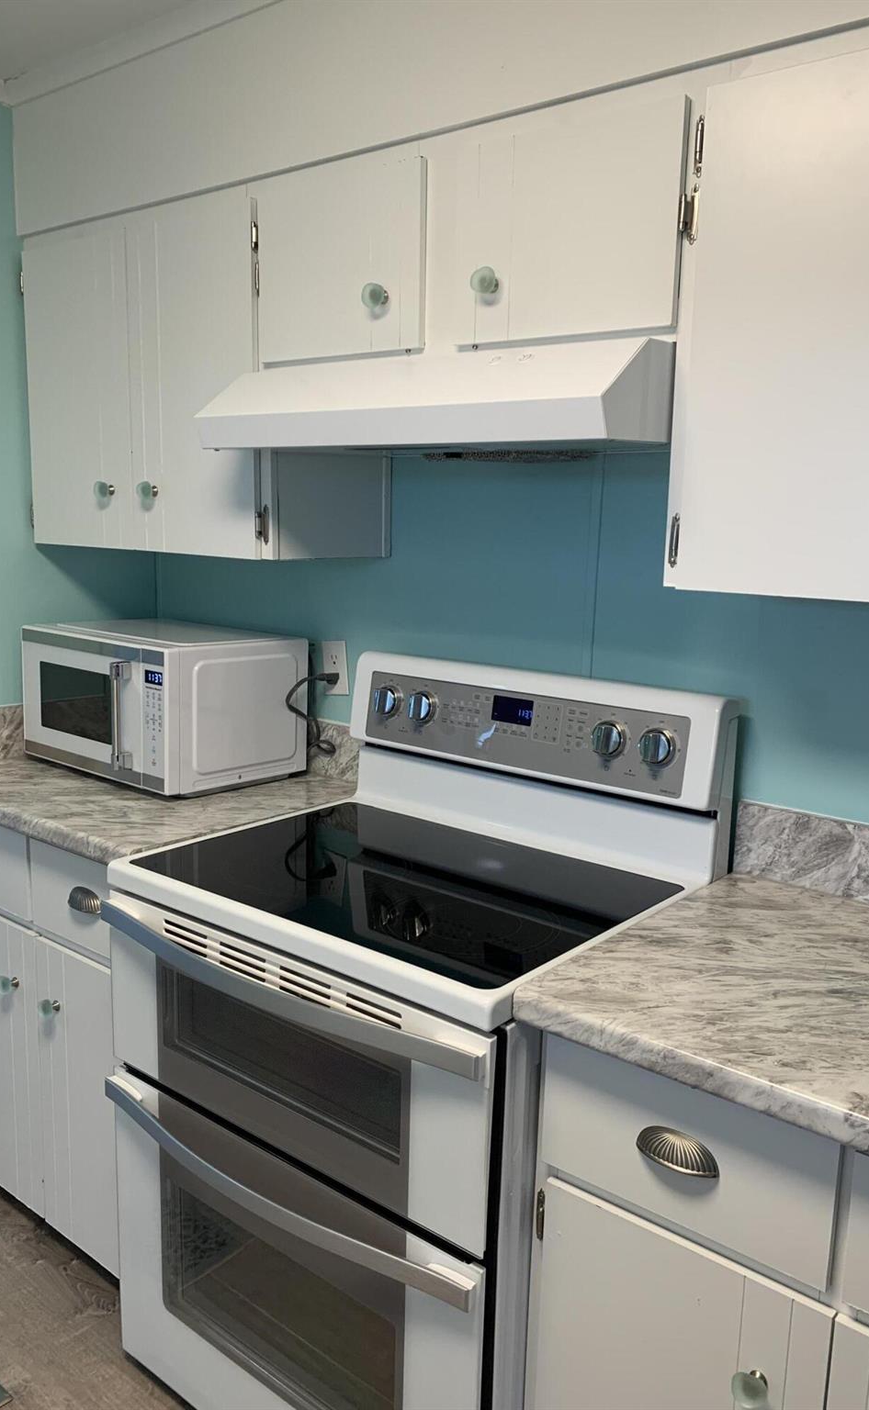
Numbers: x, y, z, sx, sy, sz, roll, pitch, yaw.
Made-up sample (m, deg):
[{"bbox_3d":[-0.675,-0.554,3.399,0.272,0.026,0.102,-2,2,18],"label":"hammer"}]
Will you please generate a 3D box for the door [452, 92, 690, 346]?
[{"bbox_3d":[0.181,-0.654,1.468,0.351,0.275,0.018,9,12,37],"label":"door"}]

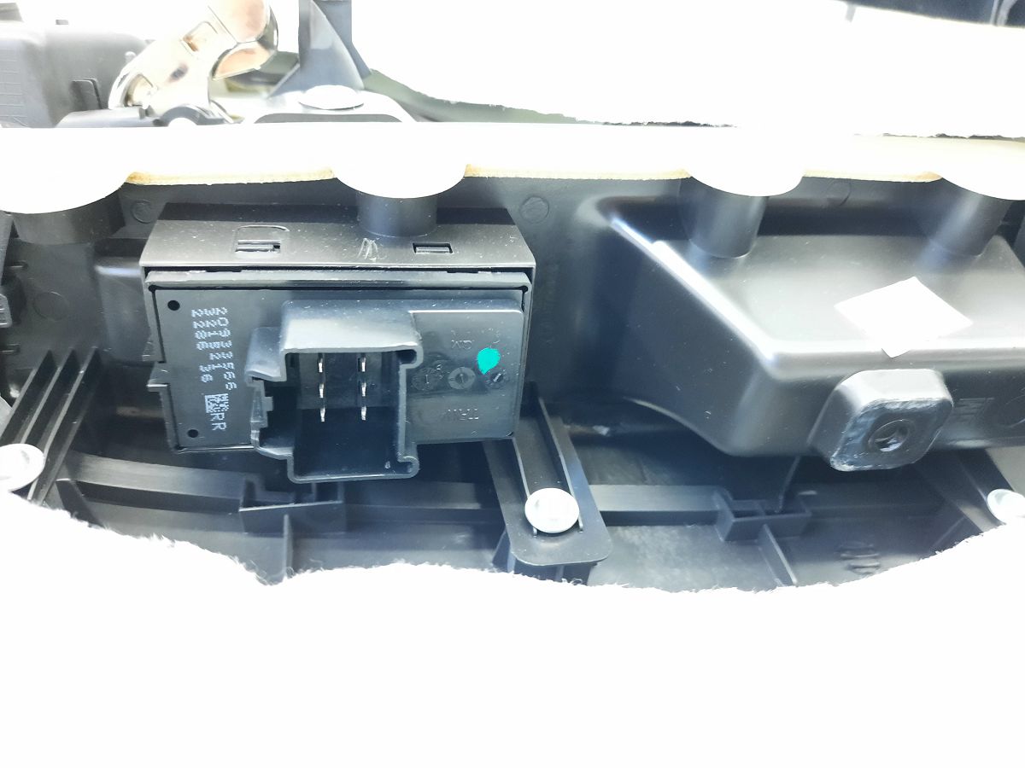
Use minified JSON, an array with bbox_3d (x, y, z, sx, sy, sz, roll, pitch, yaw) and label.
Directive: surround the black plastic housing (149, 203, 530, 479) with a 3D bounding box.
[{"bbox_3d":[-0.032,-0.008,0.146,0.068,0.039,0.045,-2,34,-13],"label":"black plastic housing"}]

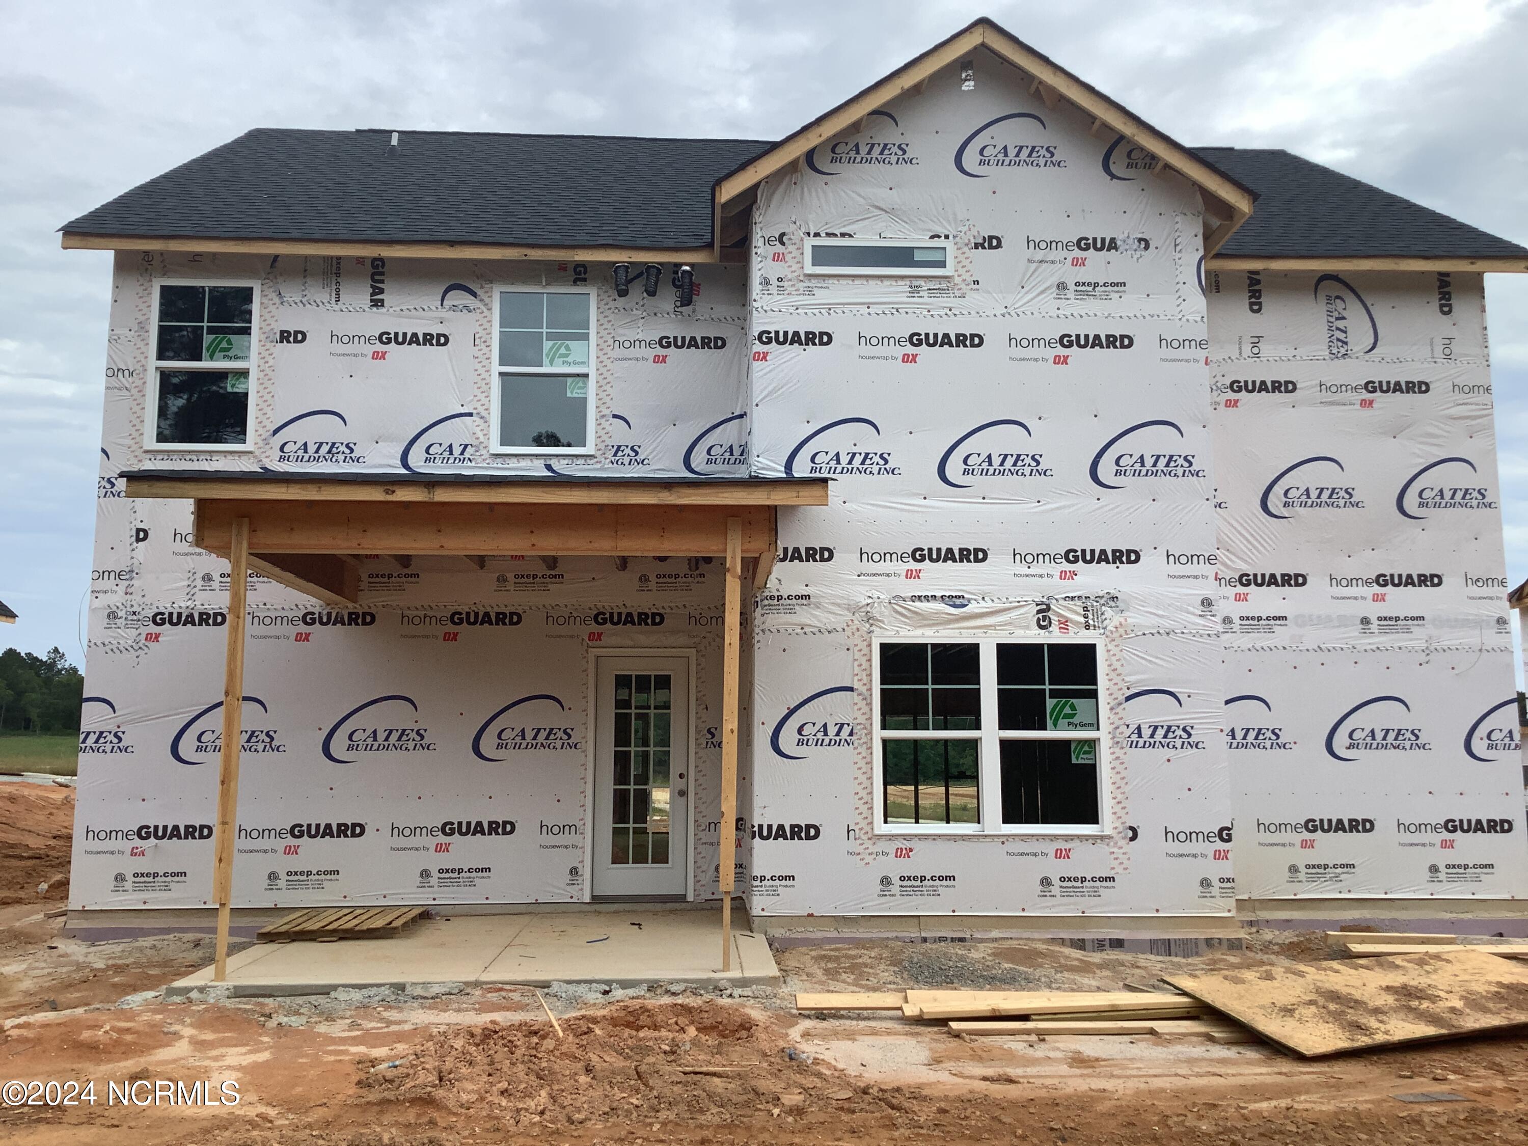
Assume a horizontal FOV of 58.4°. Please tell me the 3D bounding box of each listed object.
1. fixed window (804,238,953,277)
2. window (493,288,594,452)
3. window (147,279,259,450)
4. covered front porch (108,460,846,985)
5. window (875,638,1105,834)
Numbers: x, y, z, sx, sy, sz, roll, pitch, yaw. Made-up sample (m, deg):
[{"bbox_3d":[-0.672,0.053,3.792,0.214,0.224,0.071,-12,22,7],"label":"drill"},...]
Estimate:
[{"bbox_3d":[0.945,-2.570,11.196,1.226,0.307,0.100,0,-7,-3],"label":"fixed window"},{"bbox_3d":[-1.941,-1.785,12.102,0.918,1.530,0.100,0,-7,-3],"label":"window"},{"bbox_3d":[-4.874,-1.802,11.927,0.918,1.530,0.100,0,-7,-3],"label":"window"},{"bbox_3d":[-1.844,0.911,10.037,4.324,3.550,3.400,0,-7,-3],"label":"covered front porch"},{"bbox_3d":[1.778,1.278,10.755,1.839,1.530,0.100,0,-7,-3],"label":"window"}]

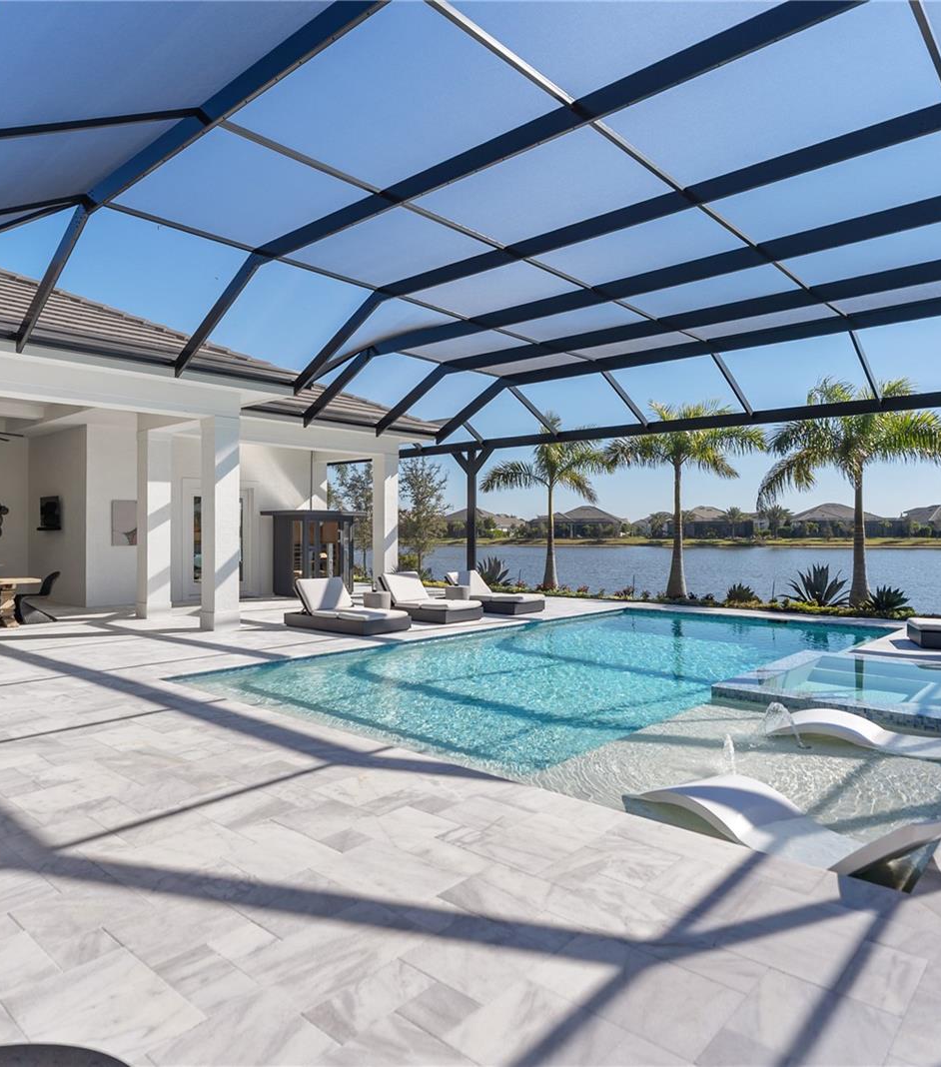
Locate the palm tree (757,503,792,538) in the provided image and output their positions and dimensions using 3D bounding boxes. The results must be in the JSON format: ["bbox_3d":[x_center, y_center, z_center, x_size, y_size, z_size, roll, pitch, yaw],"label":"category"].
[{"bbox_3d":[57.800,-2.450,135.000,6.000,6.600,6.000,0,0,23],"label":"palm tree"}]

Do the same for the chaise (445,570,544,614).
[{"bbox_3d":[0.356,1.121,13.912,1.870,0.720,0.960,0,0,37],"label":"chaise"}]

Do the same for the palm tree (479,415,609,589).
[{"bbox_3d":[1.922,-0.795,18.391,3.350,4.586,3.350,0,0,0],"label":"palm tree"}]

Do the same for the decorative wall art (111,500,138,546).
[{"bbox_3d":[-7.060,-0.205,14.803,0.050,0.930,0.800,0,1,41],"label":"decorative wall art"}]

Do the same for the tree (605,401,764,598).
[{"bbox_3d":[5.050,-0.800,17.000,3.650,4.780,3.500,0,0,17],"label":"tree"}]

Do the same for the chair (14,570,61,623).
[{"bbox_3d":[-7.400,1.080,12.120,0.500,0.860,0.620,0,0,42],"label":"chair"}]

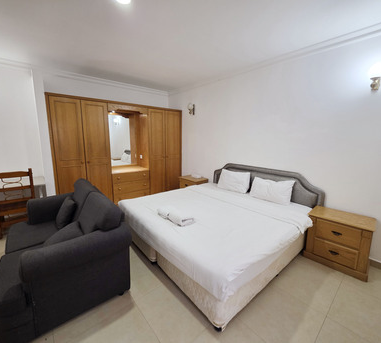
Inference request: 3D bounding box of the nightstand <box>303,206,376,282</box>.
[{"bbox_3d":[1.845,0.846,2.158,0.430,0.592,0.590,-8,14,-39],"label":"nightstand"}]

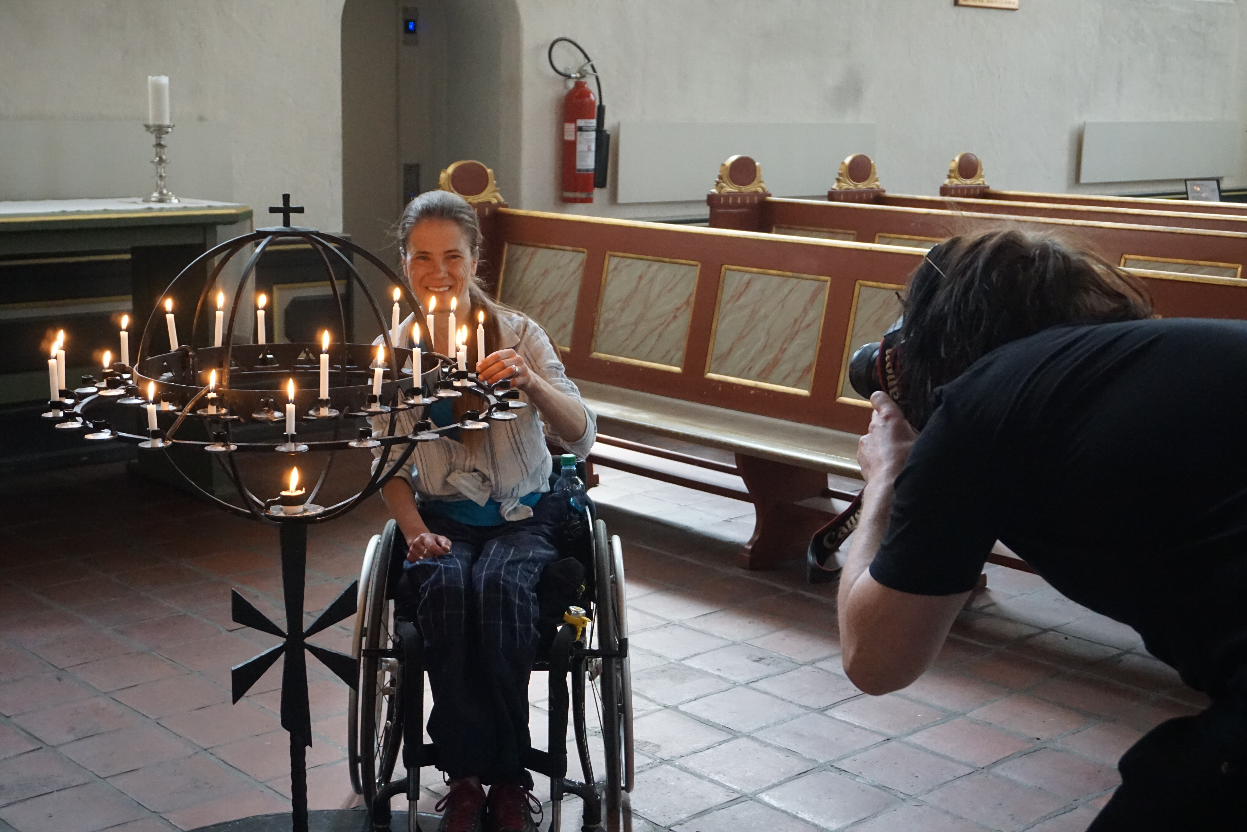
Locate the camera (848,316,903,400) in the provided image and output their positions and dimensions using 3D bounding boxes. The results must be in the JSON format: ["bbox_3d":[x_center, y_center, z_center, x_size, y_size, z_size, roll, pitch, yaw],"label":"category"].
[{"bbox_3d":[0.374,-0.067,2.103,0.142,0.110,0.165,-5,6,-30],"label":"camera"}]

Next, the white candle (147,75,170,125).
[{"bbox_3d":[-1.732,-1.177,6.200,0.076,0.188,0.076,-8,14,-43],"label":"white candle"}]

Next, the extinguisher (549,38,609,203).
[{"bbox_3d":[-0.215,-1.420,8.021,0.340,0.781,0.175,-8,14,-43],"label":"extinguisher"}]

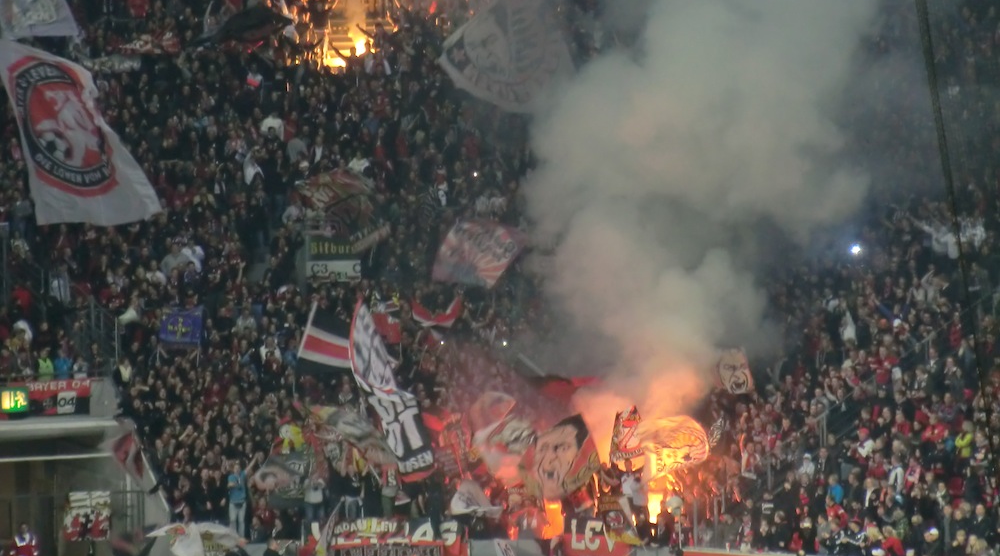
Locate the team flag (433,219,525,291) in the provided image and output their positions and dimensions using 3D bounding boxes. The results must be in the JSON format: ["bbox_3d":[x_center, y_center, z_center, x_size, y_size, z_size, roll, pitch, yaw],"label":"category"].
[{"bbox_3d":[-0.509,-0.608,172.000,2.000,1.600,0.250,14,3,0],"label":"team flag"}]

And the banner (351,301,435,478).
[{"bbox_3d":[-2.638,2.638,165.500,1.350,4.450,0.400,-16,3,0],"label":"banner"}]

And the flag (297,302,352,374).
[{"bbox_3d":[-4.143,1.462,167.500,1.550,1.720,0.250,17,3,-3],"label":"flag"}]

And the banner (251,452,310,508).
[{"bbox_3d":[-5.200,4.795,165.000,1.380,1.300,0.250,-1,3,-6],"label":"banner"}]

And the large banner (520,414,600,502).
[{"bbox_3d":[1.444,4.285,165.500,1.850,1.750,0.200,-22,3,0],"label":"large banner"}]

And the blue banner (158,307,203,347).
[{"bbox_3d":[-7.811,1.186,169.500,1.070,0.920,0.100,-1,3,-6],"label":"blue banner"}]

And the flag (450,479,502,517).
[{"bbox_3d":[-0.554,5.200,163.500,1.220,0.900,0.400,-1,3,0],"label":"flag"}]

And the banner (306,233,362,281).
[{"bbox_3d":[-4.179,-0.514,174.000,1.460,1.200,0.150,-1,3,-6],"label":"banner"}]

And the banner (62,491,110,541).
[{"bbox_3d":[-10.104,5.814,169.000,1.200,1.200,0.100,-1,3,-9],"label":"banner"}]

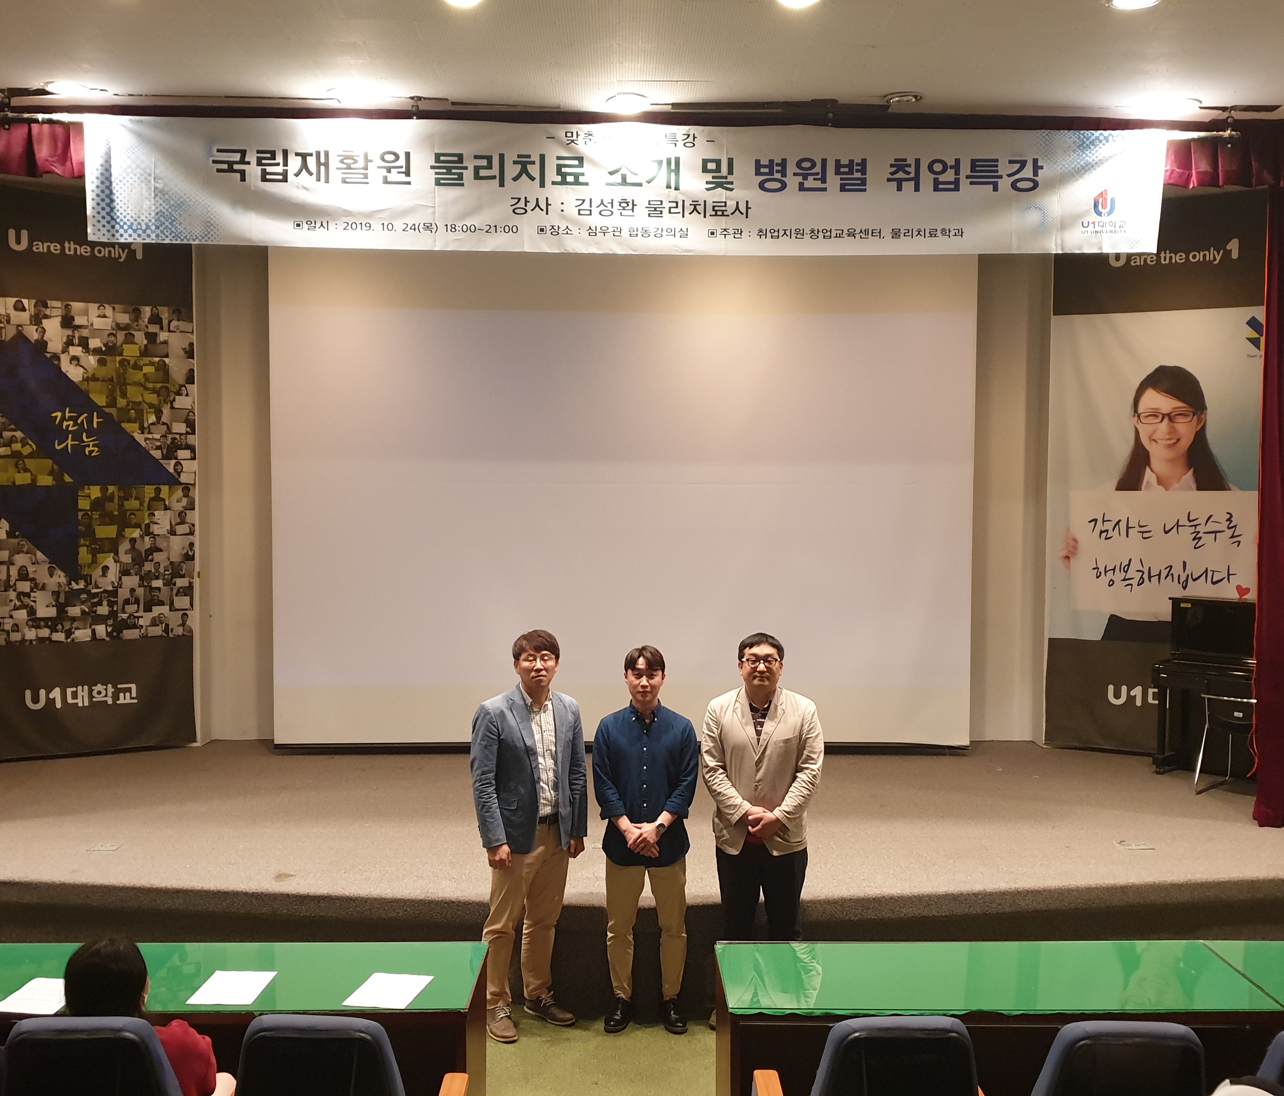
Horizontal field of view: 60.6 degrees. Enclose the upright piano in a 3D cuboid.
[{"bbox_3d":[4.292,0.971,7.319,1.490,1.210,0.610,2,4,39],"label":"upright piano"}]

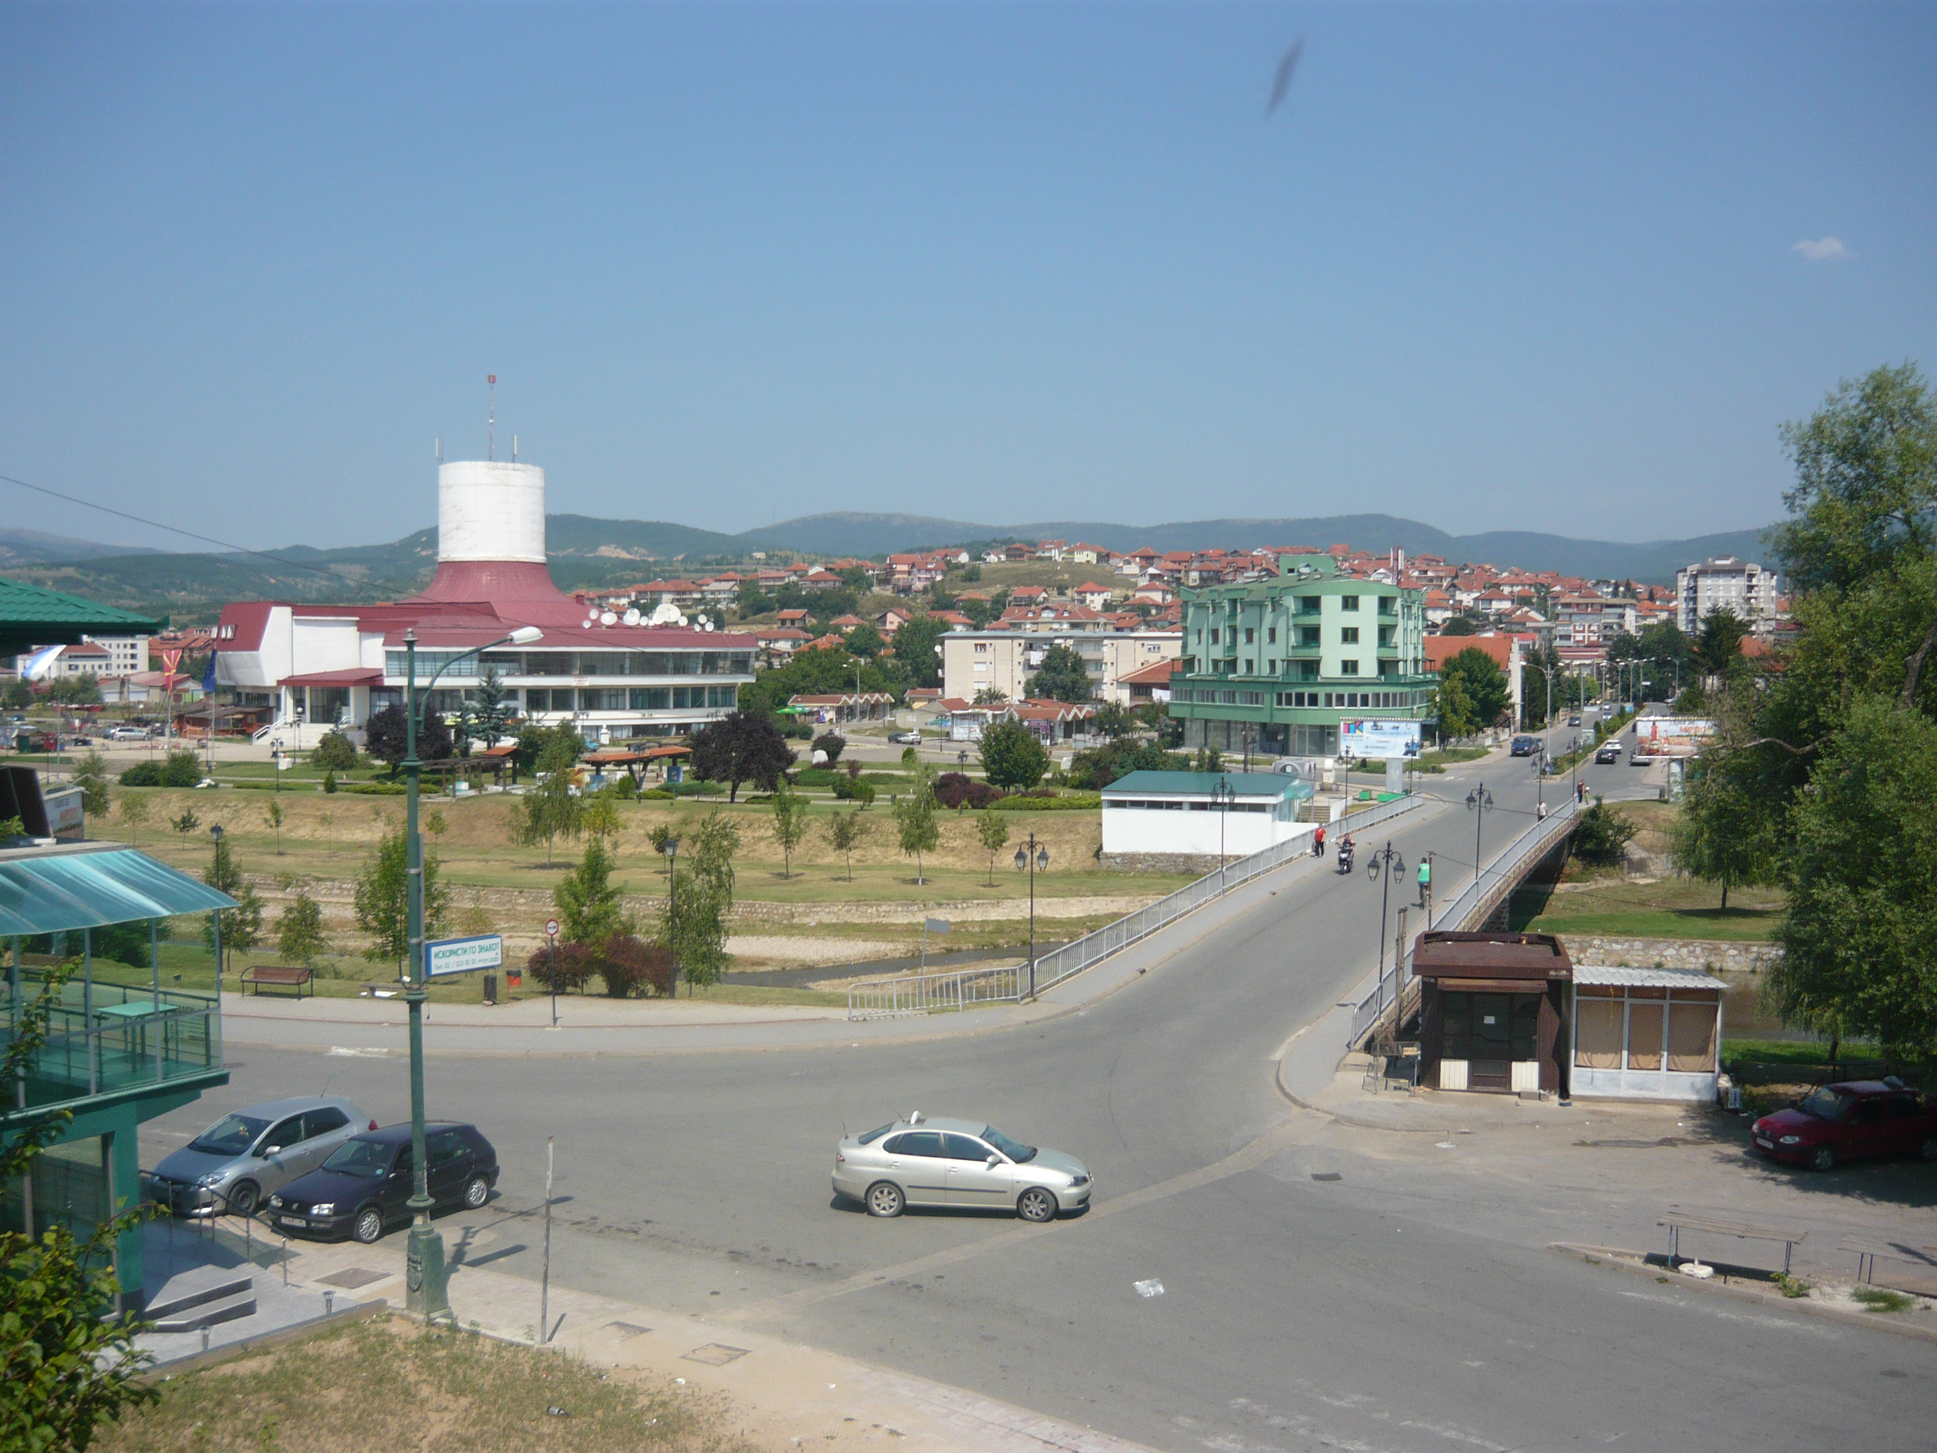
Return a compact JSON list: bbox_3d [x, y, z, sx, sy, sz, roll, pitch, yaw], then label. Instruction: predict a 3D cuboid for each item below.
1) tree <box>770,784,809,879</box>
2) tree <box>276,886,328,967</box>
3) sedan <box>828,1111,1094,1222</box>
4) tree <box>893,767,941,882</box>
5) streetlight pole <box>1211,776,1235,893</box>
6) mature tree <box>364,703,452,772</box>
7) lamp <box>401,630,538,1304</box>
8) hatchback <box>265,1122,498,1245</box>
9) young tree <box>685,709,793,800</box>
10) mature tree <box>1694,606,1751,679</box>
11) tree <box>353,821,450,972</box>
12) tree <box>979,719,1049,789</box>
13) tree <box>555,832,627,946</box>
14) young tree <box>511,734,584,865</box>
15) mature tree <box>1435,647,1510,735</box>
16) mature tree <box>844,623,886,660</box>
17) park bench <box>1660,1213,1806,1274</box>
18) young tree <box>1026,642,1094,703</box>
[{"bbox_3d":[-8.983,5.098,92.500,1.971,5.117,1.912,0,3,0],"label":"tree"},{"bbox_3d":[-18.992,5.845,52.625,1.394,2.516,1.394,-1,3,-20],"label":"tree"},{"bbox_3d":[-0.070,7.190,30.500,4.280,1.450,1.710,0,3,6],"label":"sedan"},{"bbox_3d":[-2.522,4.858,90.500,2.299,5.859,2.230,0,3,0],"label":"tree"},{"bbox_3d":[9.604,4.127,69.403,1.000,4.452,0.350,1,3,22],"label":"streetlight pole"},{"bbox_3d":[-38.562,0.937,127.000,6.037,5.100,5.856,0,3,0],"label":"mature tree"},{"bbox_3d":[-7.163,3.397,27.070,0.600,9.708,2.800,2,3,33],"label":"lamp"},{"bbox_3d":[-10.091,7.863,32.212,1.700,1.430,4.020,1,2,31],"label":"hatchback"},{"bbox_3d":[-16.719,2.118,136.000,7.910,7.020,7.910,0,2,0],"label":"young tree"},{"bbox_3d":[110.217,-10.269,269.682,7.778,14.577,7.778,1,3,22],"label":"mature tree"},{"bbox_3d":[-16.442,4.987,53.500,2.850,4.538,2.764,0,3,0],"label":"tree"},{"bbox_3d":[3.624,2.317,145.000,5.470,5.700,5.470,0,2,0],"label":"tree"},{"bbox_3d":[-10.651,5.336,52.300,2.010,4.460,2.010,0,2,0],"label":"tree"},{"bbox_3d":[-22.253,3.915,97.500,3.835,6.952,3.720,0,3,0],"label":"young tree"},{"bbox_3d":[45.712,-2.943,167.000,6.706,8.486,6.505,0,3,0],"label":"mature tree"},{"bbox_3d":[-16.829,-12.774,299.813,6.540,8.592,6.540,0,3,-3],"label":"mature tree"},{"bbox_3d":[11.401,7.789,27.563,1.950,0.600,0.630,2,3,29],"label":"park bench"},{"bbox_3d":[11.748,-6.259,235.000,8.667,8.859,8.407,0,3,0],"label":"young tree"}]

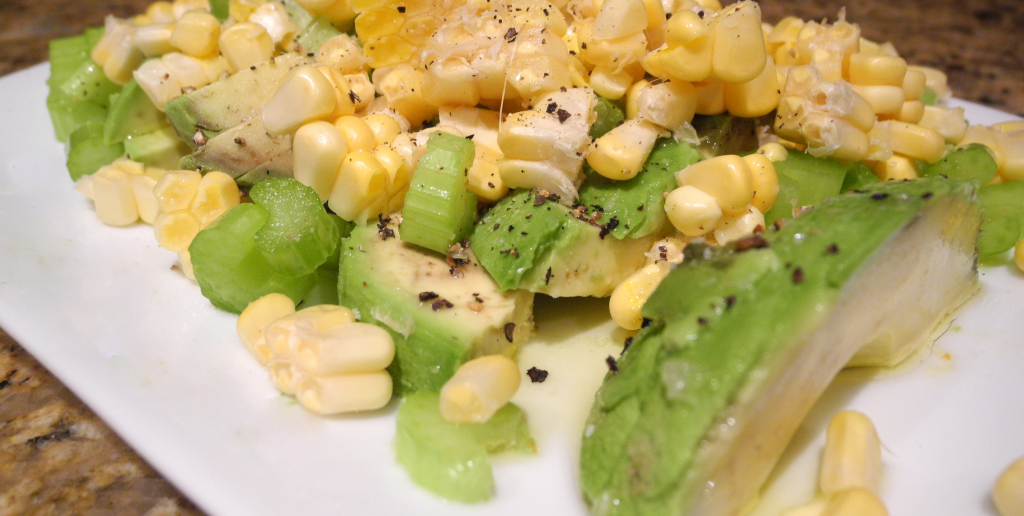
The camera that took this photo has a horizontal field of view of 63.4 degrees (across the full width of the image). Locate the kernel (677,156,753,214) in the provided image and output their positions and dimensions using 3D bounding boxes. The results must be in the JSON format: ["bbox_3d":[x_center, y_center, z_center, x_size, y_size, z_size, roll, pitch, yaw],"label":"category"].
[{"bbox_3d":[0.038,-0.014,0.154,0.014,0.010,0.008,13,40,15],"label":"kernel"}]

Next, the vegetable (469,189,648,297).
[{"bbox_3d":[0.006,-0.002,0.109,0.024,0.012,0.015,-5,40,-7],"label":"vegetable"}]

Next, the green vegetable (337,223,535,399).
[{"bbox_3d":[-0.011,0.007,0.119,0.024,0.016,0.018,-21,39,-28],"label":"green vegetable"}]

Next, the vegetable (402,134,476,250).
[{"bbox_3d":[-0.013,-0.011,0.147,0.011,0.020,0.009,20,33,10],"label":"vegetable"}]

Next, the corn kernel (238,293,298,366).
[{"bbox_3d":[-0.031,0.009,0.107,0.007,0.005,0.010,-15,61,-15],"label":"corn kernel"}]

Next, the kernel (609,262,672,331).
[{"bbox_3d":[0.020,0.006,0.126,0.006,0.006,0.011,23,65,34],"label":"kernel"}]

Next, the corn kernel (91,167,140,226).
[{"bbox_3d":[-0.087,-0.013,0.181,0.009,0.011,0.007,-14,36,-21],"label":"corn kernel"}]

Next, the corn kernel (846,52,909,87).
[{"bbox_3d":[0.064,-0.033,0.145,0.010,0.005,0.007,9,51,15],"label":"corn kernel"}]

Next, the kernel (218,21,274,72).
[{"bbox_3d":[-0.054,-0.043,0.170,0.009,0.010,0.006,-12,36,-16],"label":"kernel"}]

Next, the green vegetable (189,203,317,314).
[{"bbox_3d":[-0.040,0.000,0.129,0.018,0.015,0.008,-10,10,29],"label":"green vegetable"}]

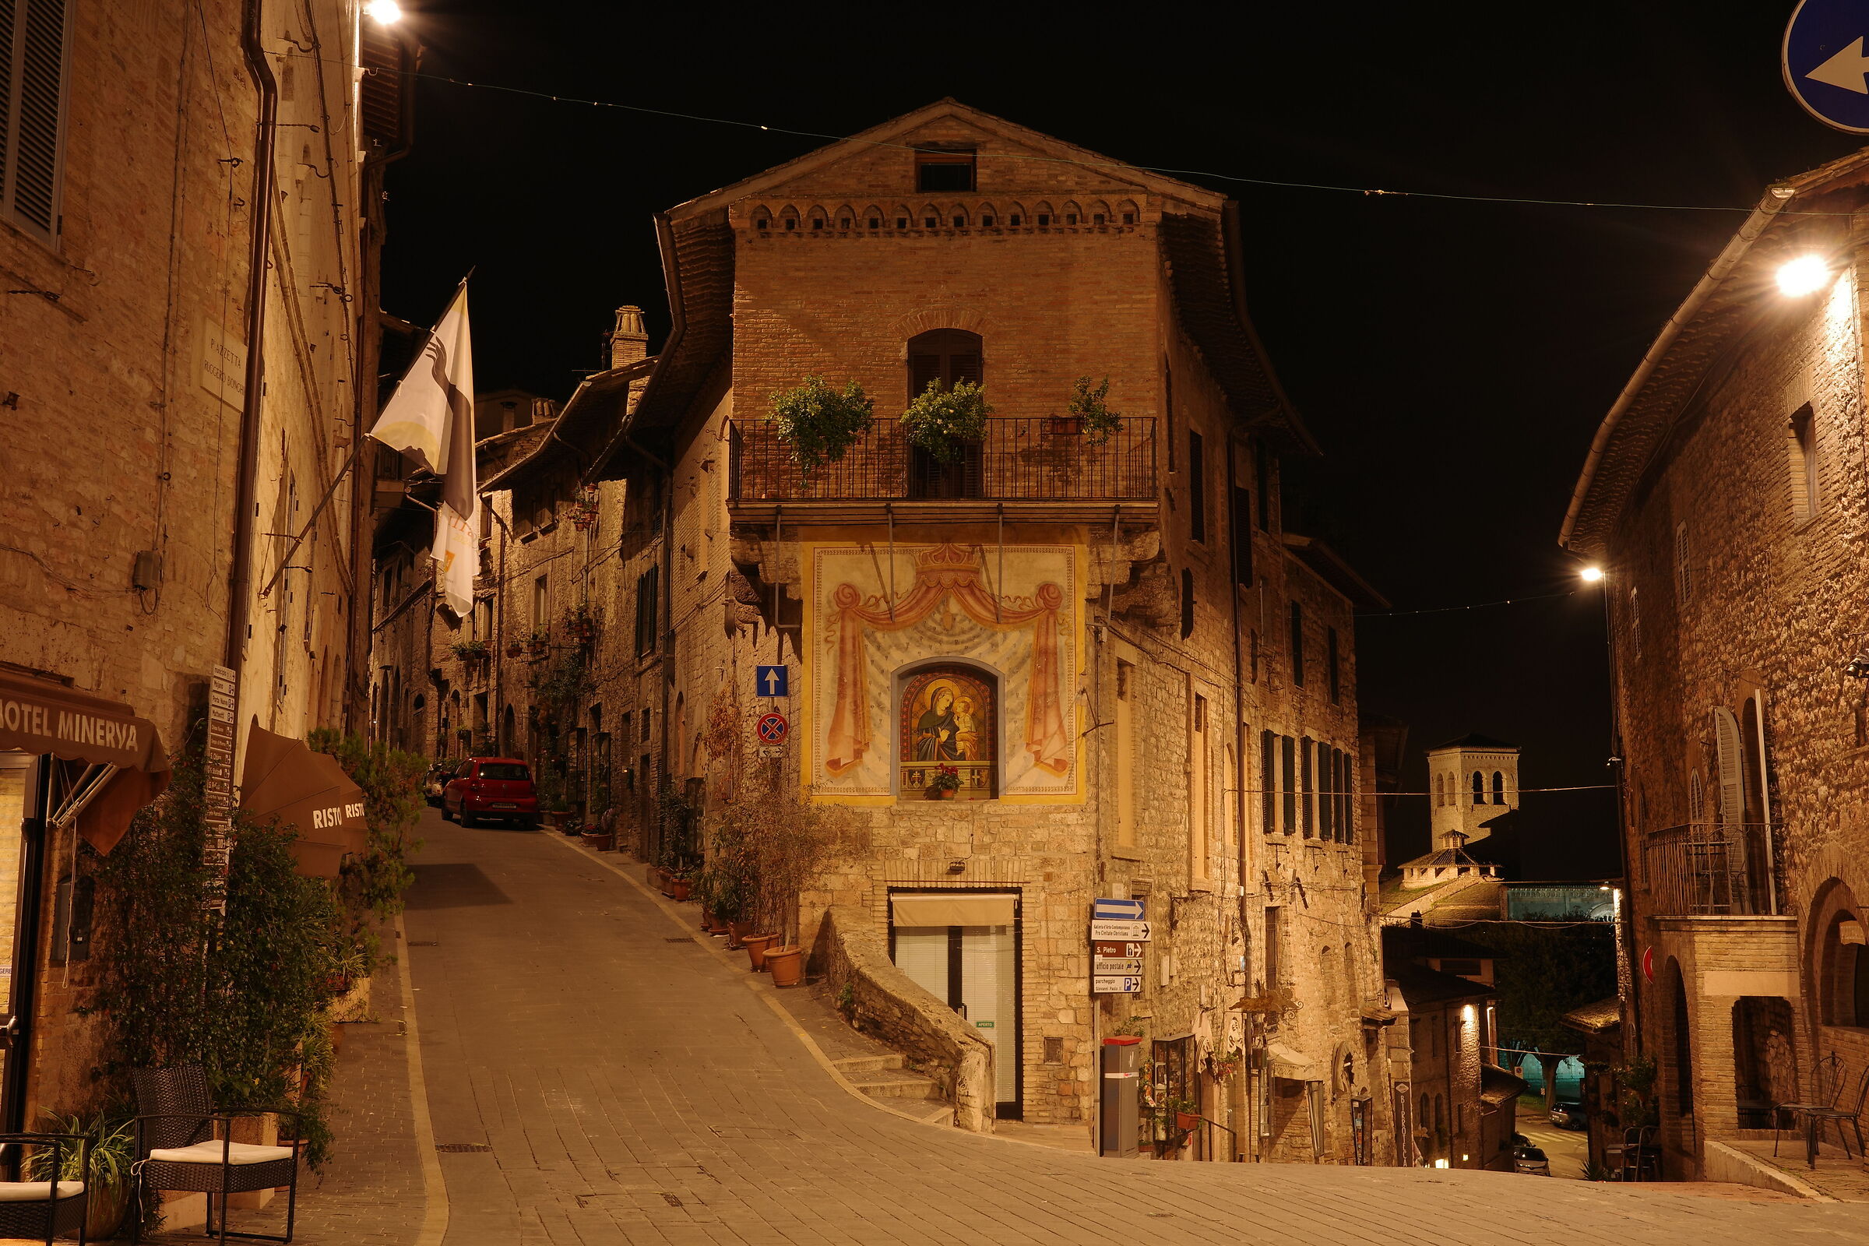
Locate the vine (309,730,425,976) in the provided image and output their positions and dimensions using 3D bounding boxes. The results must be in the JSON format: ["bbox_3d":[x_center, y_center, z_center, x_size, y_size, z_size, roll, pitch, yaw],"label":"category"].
[{"bbox_3d":[-6.108,2.494,22.300,1.100,2.650,1.200,3,-10,-15],"label":"vine"}]

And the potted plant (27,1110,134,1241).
[{"bbox_3d":[-4.595,2.978,11.200,0.560,0.680,0.560,4,-11,-22],"label":"potted plant"}]

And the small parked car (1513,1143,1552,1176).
[{"bbox_3d":[27.132,24.662,94.500,1.700,1.480,3.950,-2,-10,12],"label":"small parked car"}]

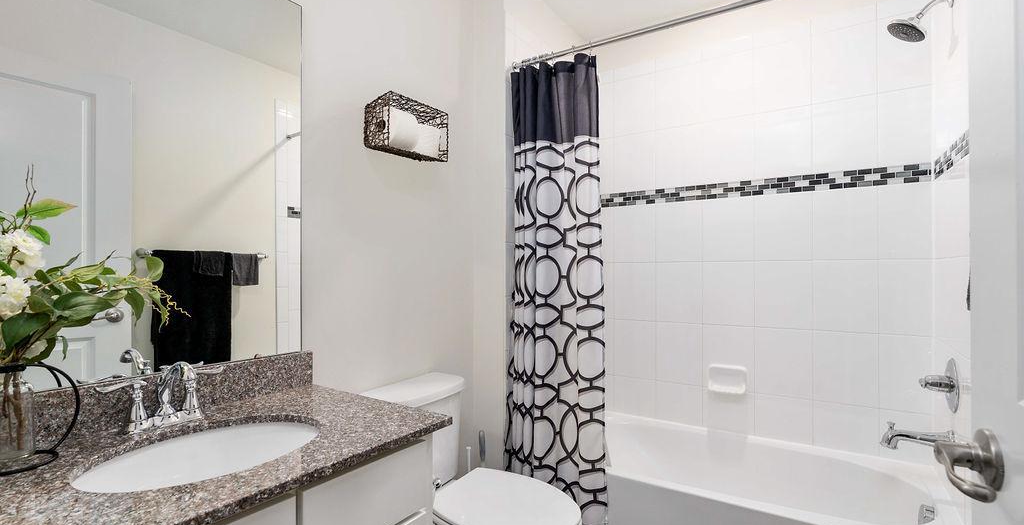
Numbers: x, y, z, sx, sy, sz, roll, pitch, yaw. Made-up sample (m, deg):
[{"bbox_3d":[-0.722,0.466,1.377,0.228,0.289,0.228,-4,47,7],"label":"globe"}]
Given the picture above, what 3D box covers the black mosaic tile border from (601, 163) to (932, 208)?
[{"bbox_3d":[1.051,-0.351,2.230,1.503,0.079,0.010,0,-1,33],"label":"black mosaic tile border"}]

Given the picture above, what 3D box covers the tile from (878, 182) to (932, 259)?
[{"bbox_3d":[1.620,-0.167,1.877,0.169,0.307,0.010,0,-1,33],"label":"tile"}]

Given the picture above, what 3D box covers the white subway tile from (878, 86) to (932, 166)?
[{"bbox_3d":[1.625,-0.557,1.890,0.172,0.309,0.010,-1,-1,33],"label":"white subway tile"}]

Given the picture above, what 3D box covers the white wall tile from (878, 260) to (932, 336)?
[{"bbox_3d":[1.609,0.146,1.860,0.168,0.307,0.010,0,-1,33],"label":"white wall tile"}]

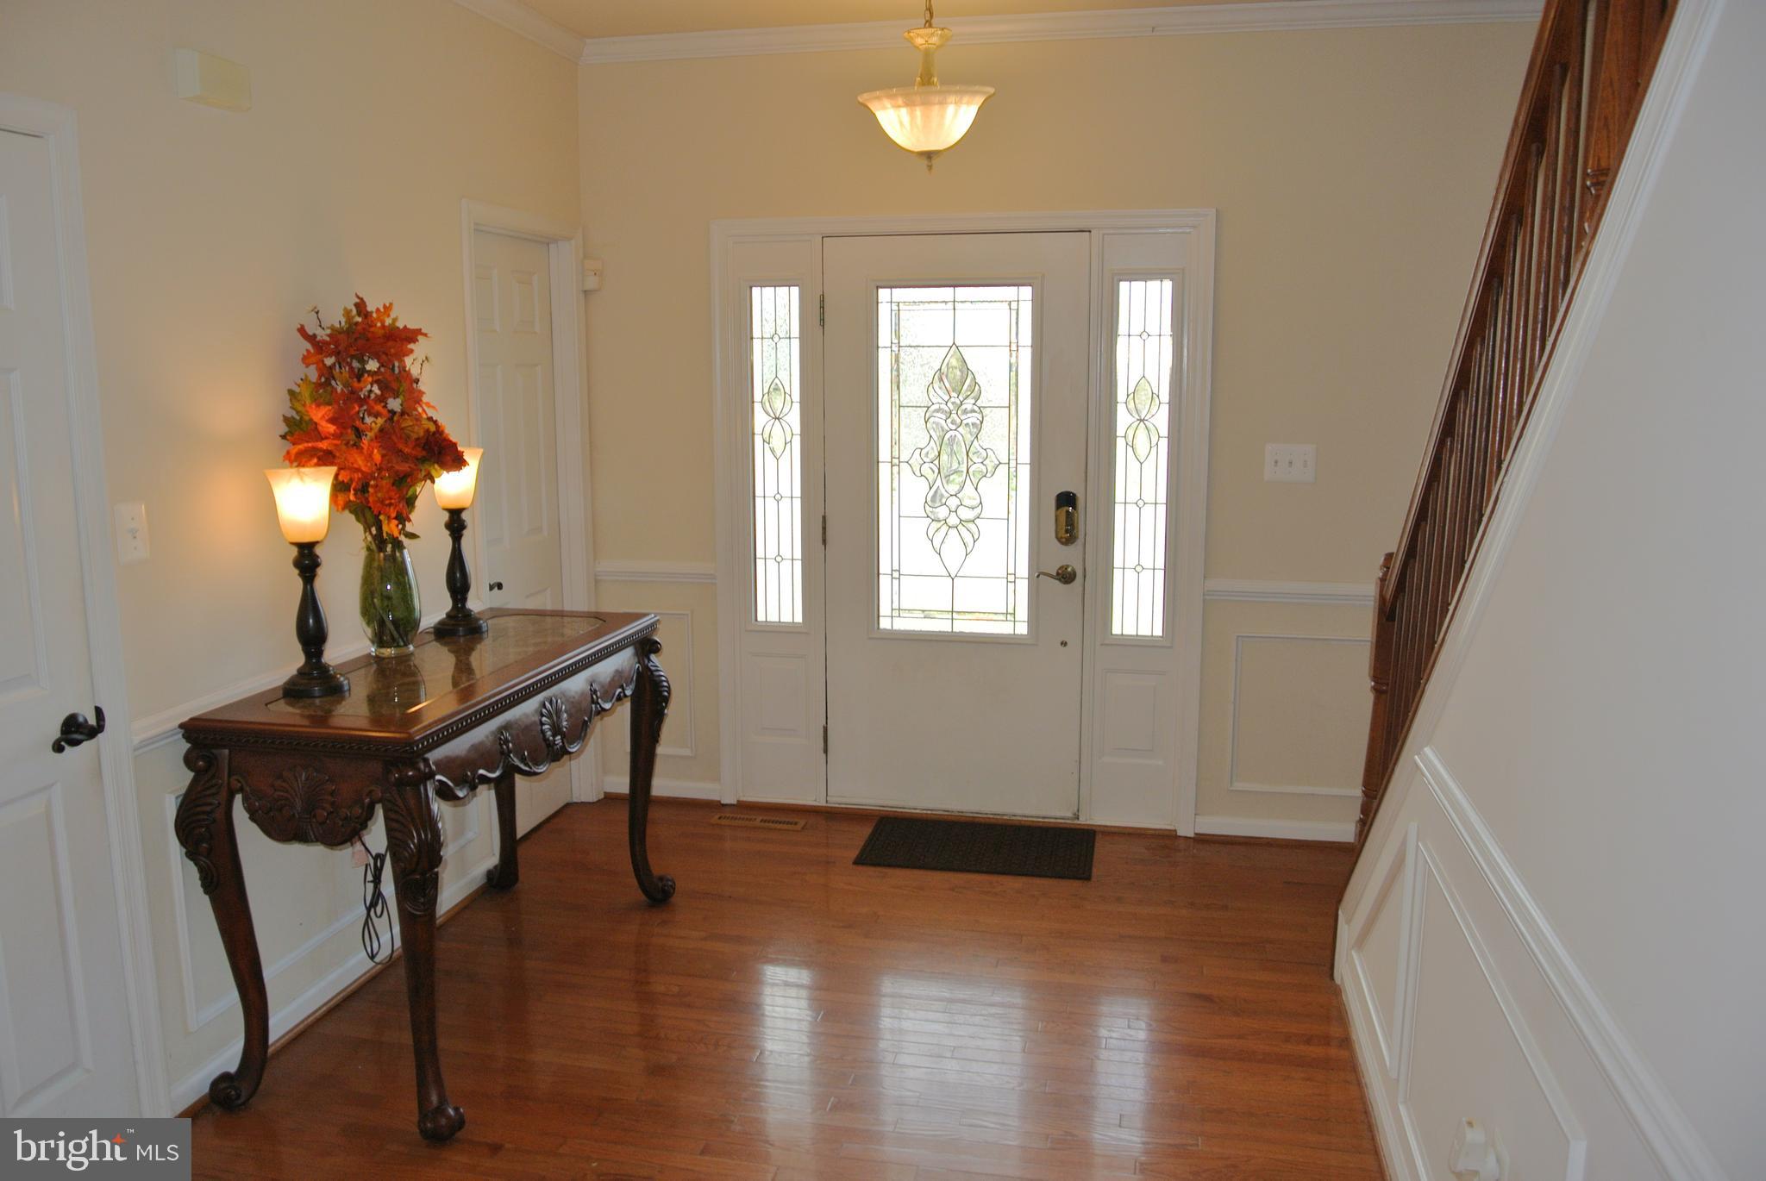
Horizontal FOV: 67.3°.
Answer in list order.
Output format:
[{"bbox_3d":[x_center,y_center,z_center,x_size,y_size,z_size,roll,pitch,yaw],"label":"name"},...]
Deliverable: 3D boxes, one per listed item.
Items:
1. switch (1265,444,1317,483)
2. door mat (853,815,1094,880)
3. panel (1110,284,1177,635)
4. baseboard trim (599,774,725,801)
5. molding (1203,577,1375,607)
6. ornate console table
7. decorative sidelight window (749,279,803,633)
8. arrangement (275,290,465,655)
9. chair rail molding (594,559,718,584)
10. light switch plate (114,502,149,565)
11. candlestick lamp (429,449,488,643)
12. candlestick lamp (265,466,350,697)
[{"bbox_3d":[1.347,-0.418,4.377,0.164,0.123,0.013,2,9,11],"label":"switch"},{"bbox_3d":[0.322,0.858,4.458,0.762,0.012,0.475,2,9,12],"label":"door mat"},{"bbox_3d":[0.864,-0.431,4.429,0.185,1.200,0.040,2,9,12],"label":"panel"},{"bbox_3d":[-0.825,0.744,4.960,0.465,0.078,0.020,2,9,12],"label":"baseboard trim"},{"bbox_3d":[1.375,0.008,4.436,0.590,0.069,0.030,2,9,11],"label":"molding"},{"bbox_3d":[-1.044,0.604,3.393,0.570,0.872,1.370,2,9,11],"label":"ornate console table"},{"bbox_3d":[-0.382,-0.473,4.739,0.185,1.205,0.035,2,9,11],"label":"decorative sidelight window"},{"bbox_3d":[-1.217,-0.256,3.197,0.380,0.885,0.420,2,9,11],"label":"arrangement"},{"bbox_3d":[-0.828,-0.066,4.826,0.470,0.075,0.030,2,9,12],"label":"chair rail molding"},{"bbox_3d":[-1.513,-0.119,2.685,0.013,0.122,0.080,2,9,11],"label":"light switch plate"},{"bbox_3d":[-1.165,-0.131,3.631,0.150,0.505,0.150,2,9,11],"label":"candlestick lamp"},{"bbox_3d":[-1.293,-0.022,2.992,0.182,0.500,0.182,2,9,12],"label":"candlestick lamp"}]

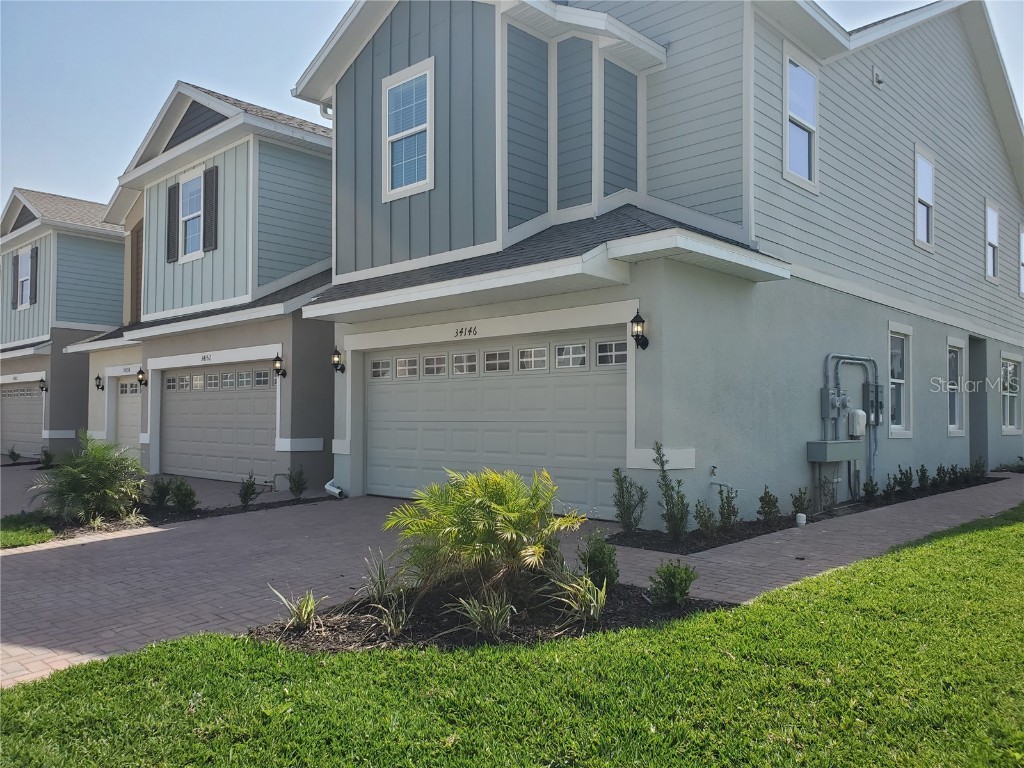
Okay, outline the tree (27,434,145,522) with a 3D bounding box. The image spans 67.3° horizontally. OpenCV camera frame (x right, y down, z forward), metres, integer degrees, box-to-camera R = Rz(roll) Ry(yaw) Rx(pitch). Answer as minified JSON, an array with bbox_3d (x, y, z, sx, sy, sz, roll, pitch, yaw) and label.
[{"bbox_3d":[-5.500,1.230,10.000,1.450,1.130,1.400,1,-3,-29],"label":"tree"}]

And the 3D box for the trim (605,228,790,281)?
[{"bbox_3d":[2.108,-1.333,8.367,0.810,0.200,2.510,-2,-3,43],"label":"trim"}]

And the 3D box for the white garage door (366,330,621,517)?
[{"bbox_3d":[-0.368,0.492,9.779,4.877,2.110,0.090,-2,-3,43],"label":"white garage door"}]

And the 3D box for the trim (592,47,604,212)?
[{"bbox_3d":[1.085,-3.173,9.662,0.120,2.070,0.120,-2,-3,43],"label":"trim"}]

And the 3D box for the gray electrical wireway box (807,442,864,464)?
[{"bbox_3d":[4.429,0.909,10.513,0.260,0.254,1.290,-2,-3,43],"label":"gray electrical wireway box"}]

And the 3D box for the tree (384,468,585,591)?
[{"bbox_3d":[-0.200,1.059,5.600,1.400,0.900,1.350,0,-2,-2],"label":"tree"}]

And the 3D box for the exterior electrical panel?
[{"bbox_3d":[5.602,0.328,11.892,0.120,0.634,0.625,-2,-3,43],"label":"exterior electrical panel"}]

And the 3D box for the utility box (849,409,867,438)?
[{"bbox_3d":[5.109,0.576,11.348,0.130,0.385,0.380,-2,-3,43],"label":"utility box"}]

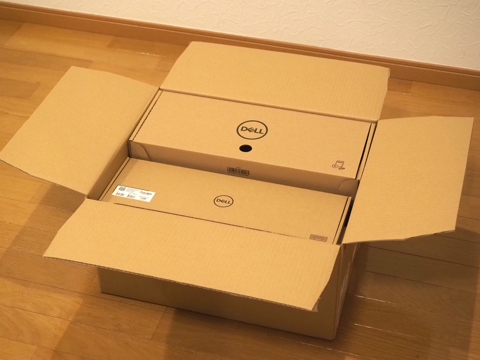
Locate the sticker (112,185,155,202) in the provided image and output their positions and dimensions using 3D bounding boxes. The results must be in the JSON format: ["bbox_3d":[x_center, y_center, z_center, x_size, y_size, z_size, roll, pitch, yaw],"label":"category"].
[{"bbox_3d":[-0.204,0.025,1.654,0.078,0.002,0.031,10,40,14],"label":"sticker"}]

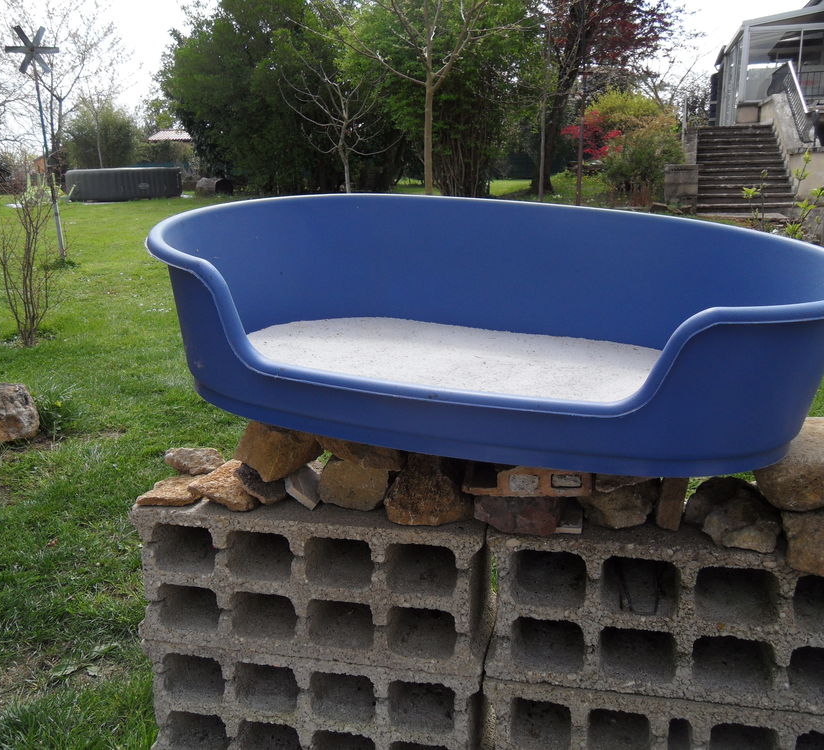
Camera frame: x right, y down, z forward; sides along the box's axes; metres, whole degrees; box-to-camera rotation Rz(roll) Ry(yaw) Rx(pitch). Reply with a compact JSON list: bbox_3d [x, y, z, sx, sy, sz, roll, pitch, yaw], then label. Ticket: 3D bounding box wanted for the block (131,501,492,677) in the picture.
[{"bbox_3d":[-0.133,0.278,1.218,0.497,0.203,0.200,3,14,9],"label":"block"}]

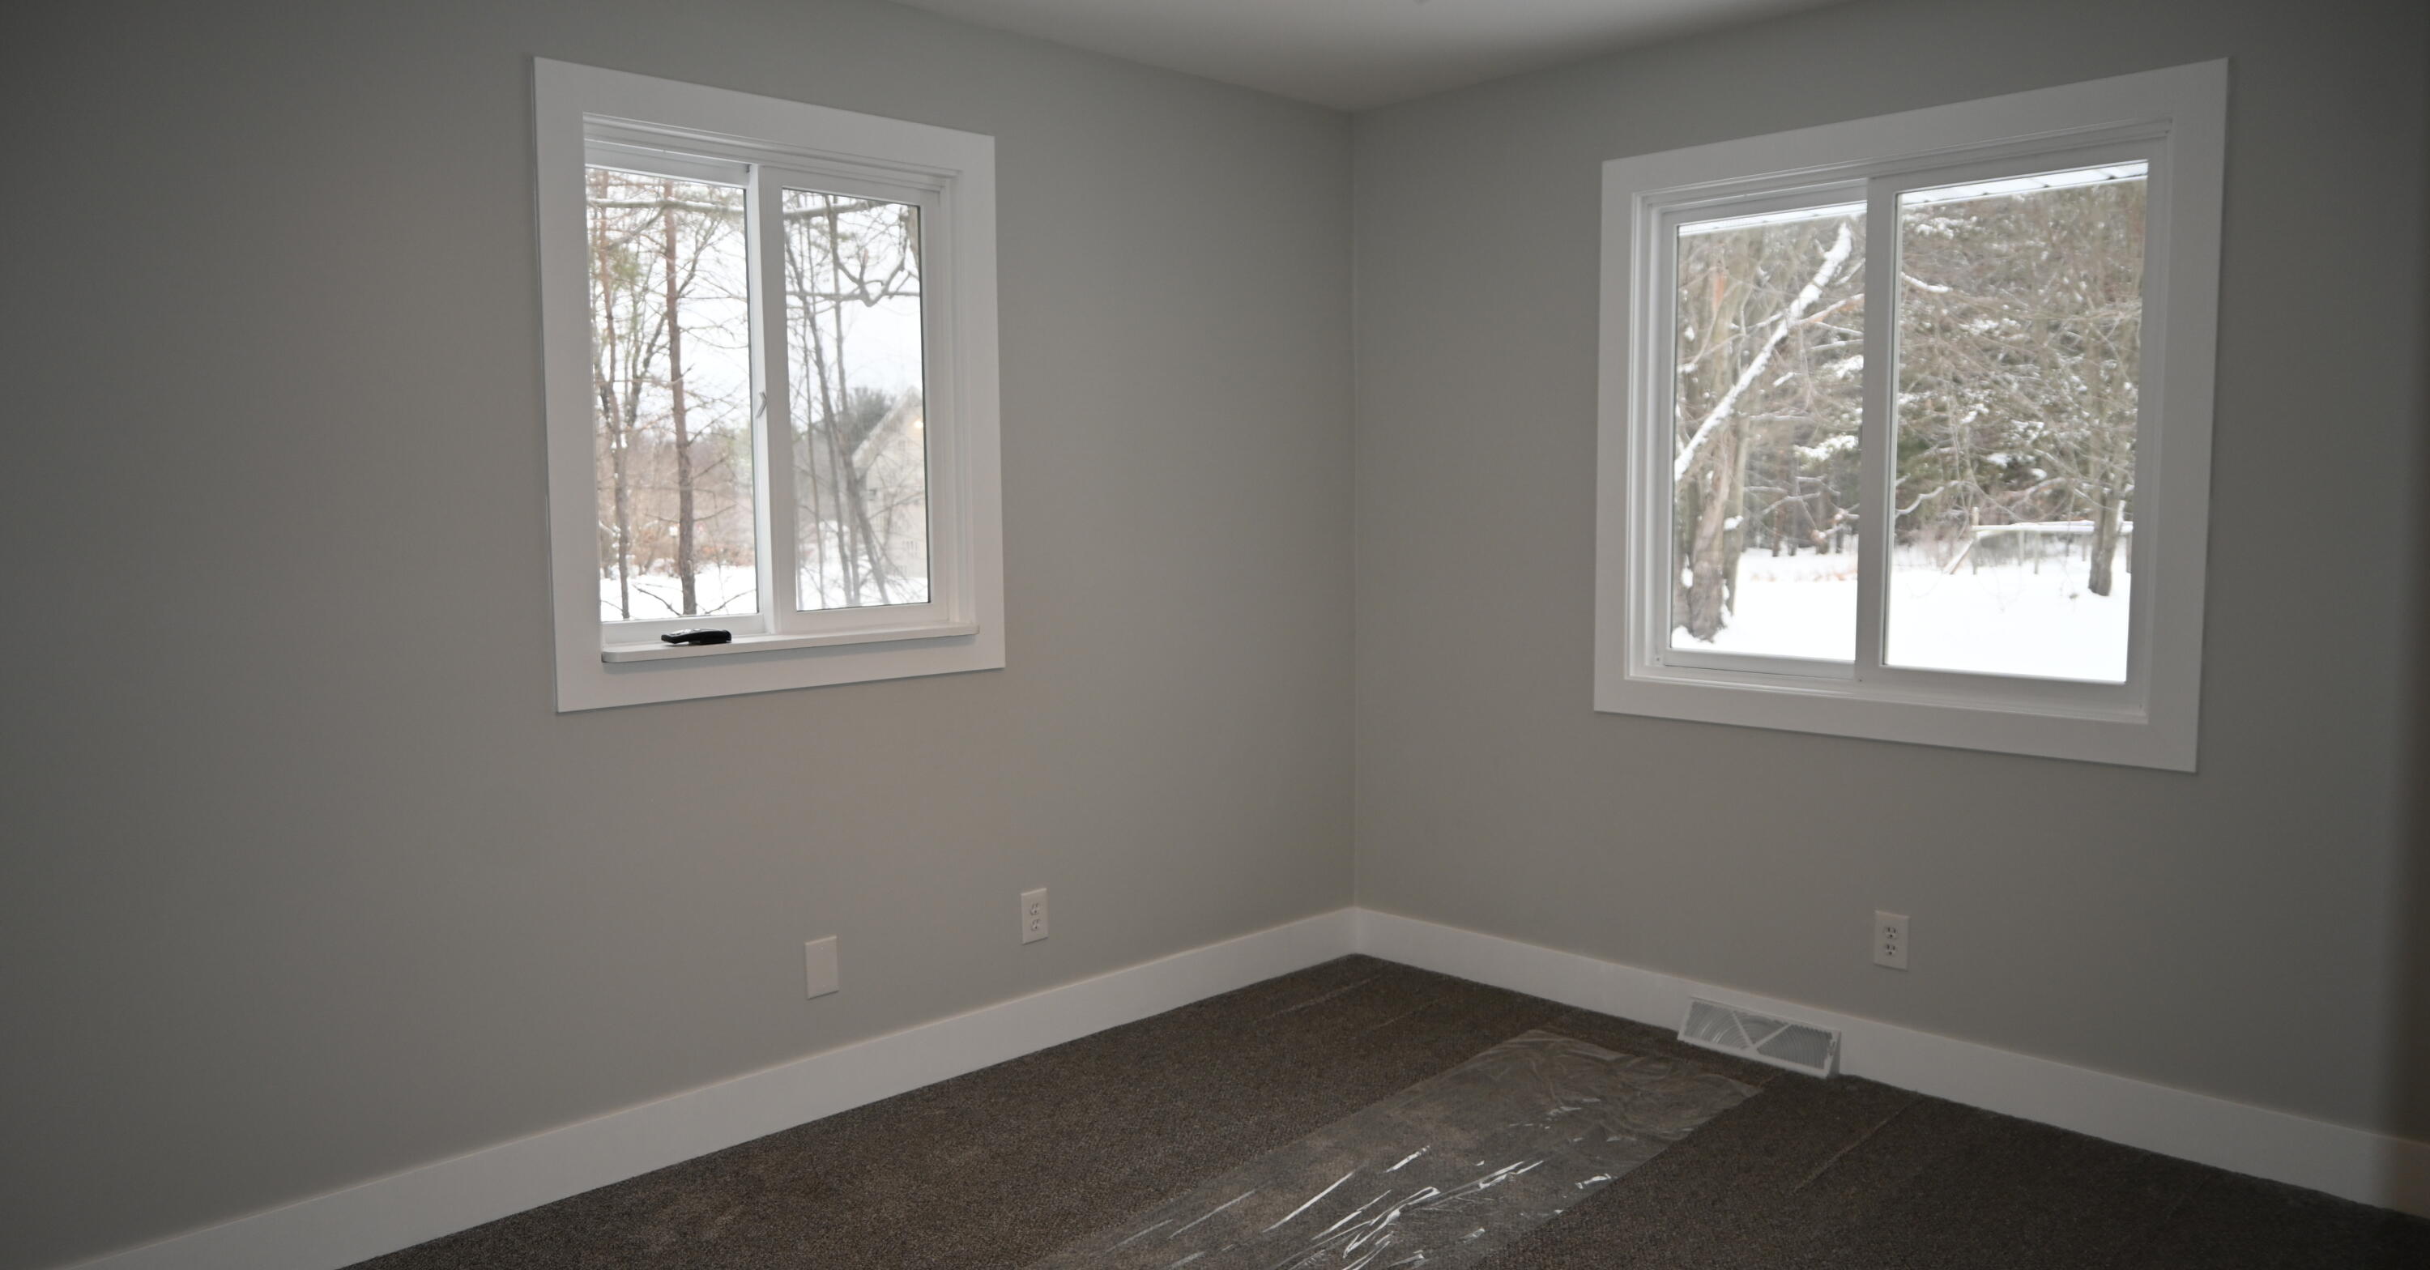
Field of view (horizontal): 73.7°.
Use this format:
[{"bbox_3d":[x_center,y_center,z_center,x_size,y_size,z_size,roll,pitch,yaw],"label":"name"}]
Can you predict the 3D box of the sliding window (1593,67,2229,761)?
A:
[{"bbox_3d":[1.472,-0.452,3.630,0.090,1.369,1.353,-5,7,-45],"label":"sliding window"}]

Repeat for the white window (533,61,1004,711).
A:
[{"bbox_3d":[-0.878,-0.492,3.398,1.051,1.215,0.050,-5,7,-45],"label":"white window"}]

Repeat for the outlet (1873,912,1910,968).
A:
[{"bbox_3d":[1.520,0.688,3.638,0.008,0.121,0.075,-5,7,-45],"label":"outlet"}]

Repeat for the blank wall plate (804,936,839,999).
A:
[{"bbox_3d":[-0.850,0.721,3.509,0.075,0.122,0.008,-5,7,-45],"label":"blank wall plate"}]

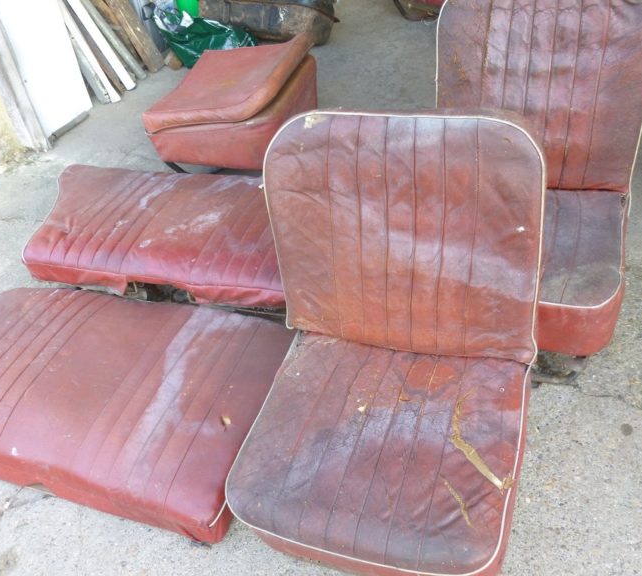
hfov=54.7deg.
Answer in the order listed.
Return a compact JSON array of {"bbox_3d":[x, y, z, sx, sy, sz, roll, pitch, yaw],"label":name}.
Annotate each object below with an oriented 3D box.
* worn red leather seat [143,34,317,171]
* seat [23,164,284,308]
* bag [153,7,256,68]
[{"bbox_3d":[-0.326,-0.734,2.475,0.520,0.310,0.570,7,43,19],"label":"worn red leather seat"},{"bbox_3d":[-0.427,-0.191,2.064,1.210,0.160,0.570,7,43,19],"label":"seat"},{"bbox_3d":[-0.592,-1.383,3.408,0.520,0.240,0.340,7,43,19],"label":"bag"}]

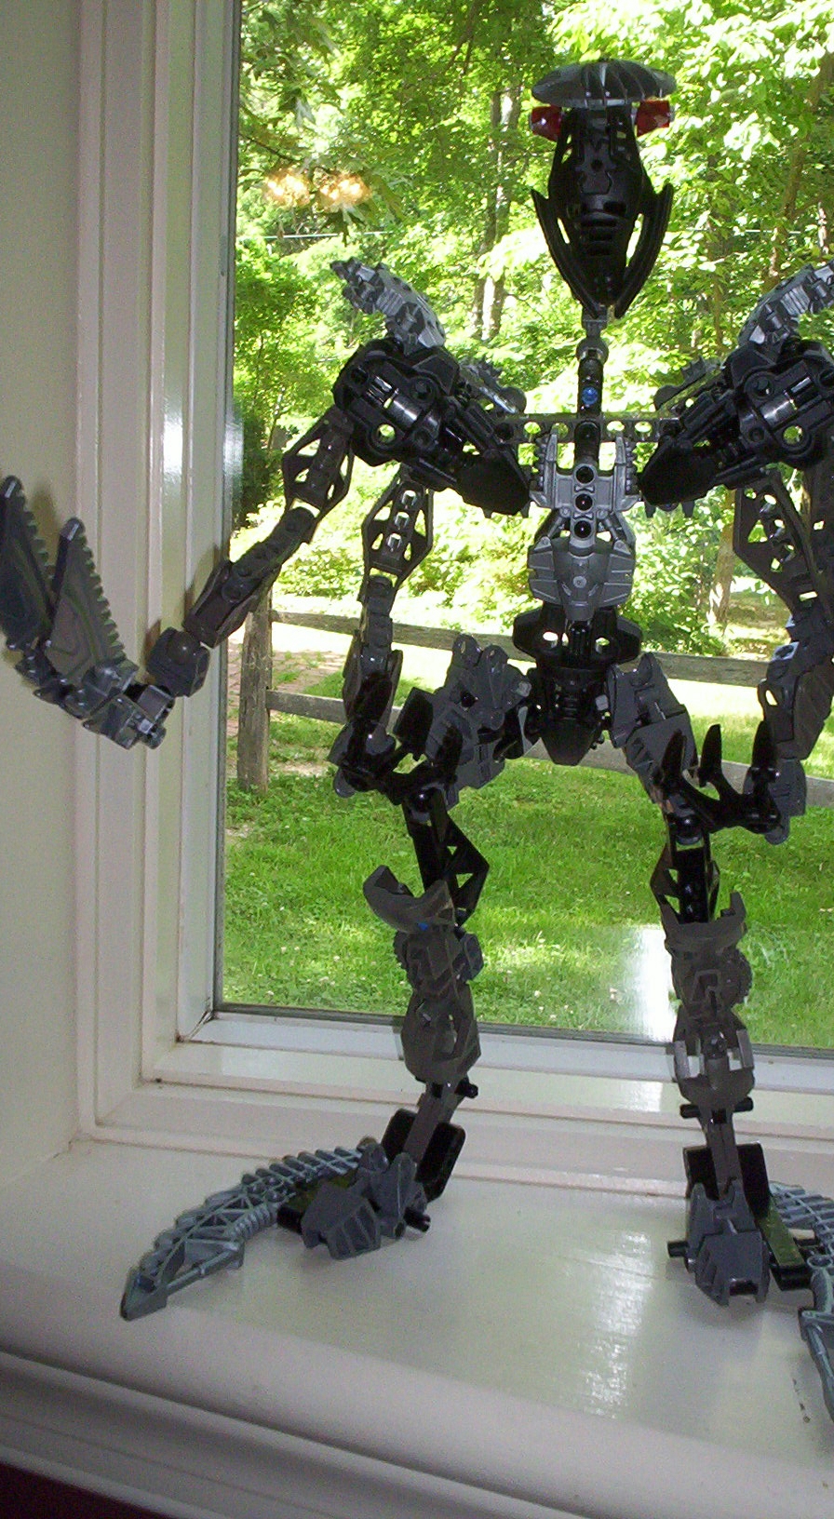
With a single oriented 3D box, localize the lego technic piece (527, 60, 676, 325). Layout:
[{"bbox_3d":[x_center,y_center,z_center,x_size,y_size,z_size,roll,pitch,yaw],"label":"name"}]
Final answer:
[{"bbox_3d":[0.054,-0.165,0.486,0.042,0.072,0.040,4,12,5],"label":"lego technic piece"}]

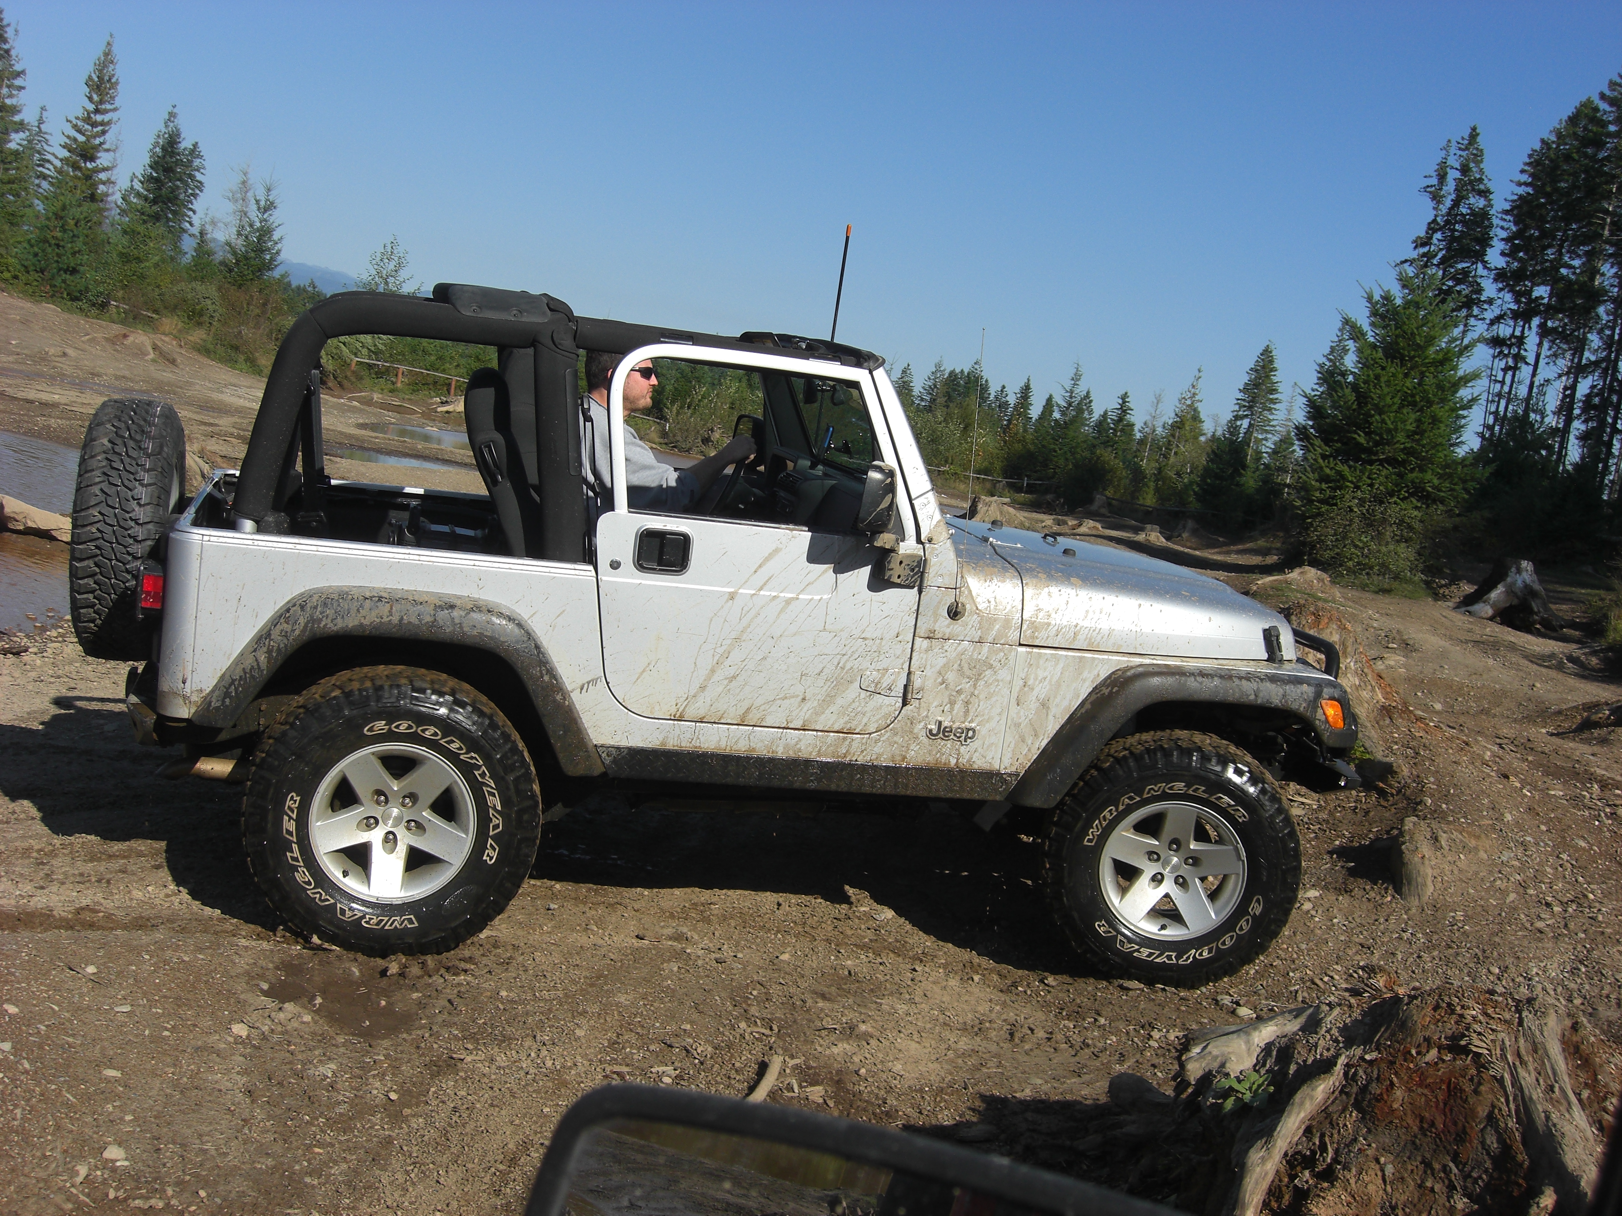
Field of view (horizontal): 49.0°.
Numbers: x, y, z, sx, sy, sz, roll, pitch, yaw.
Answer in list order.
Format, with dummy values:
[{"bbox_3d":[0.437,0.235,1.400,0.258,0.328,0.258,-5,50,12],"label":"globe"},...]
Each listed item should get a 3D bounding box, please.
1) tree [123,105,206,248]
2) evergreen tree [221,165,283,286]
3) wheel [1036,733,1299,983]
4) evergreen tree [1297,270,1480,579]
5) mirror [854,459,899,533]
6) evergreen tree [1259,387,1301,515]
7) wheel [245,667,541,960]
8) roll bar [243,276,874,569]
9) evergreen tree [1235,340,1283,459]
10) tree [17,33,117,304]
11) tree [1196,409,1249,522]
[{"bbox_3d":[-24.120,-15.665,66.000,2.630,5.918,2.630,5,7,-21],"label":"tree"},{"bbox_3d":[-18.853,-12.789,60.000,1.793,4.185,1.793,6,7,-18],"label":"evergreen tree"},{"bbox_3d":[1.121,0.796,5.554,0.780,0.770,0.260,8,7,6],"label":"wheel"},{"bbox_3d":[8.429,-2.655,26.000,2.369,4.404,2.369,10,7,17],"label":"evergreen tree"},{"bbox_3d":[0.184,-0.309,4.985,0.100,0.195,0.165,7,7,-3],"label":"mirror"},{"bbox_3d":[13.637,-4.534,52.000,1.073,3.775,1.073,10,7,14],"label":"evergreen tree"},{"bbox_3d":[-1.147,0.564,4.882,0.780,0.770,0.260,6,7,-16],"label":"wheel"},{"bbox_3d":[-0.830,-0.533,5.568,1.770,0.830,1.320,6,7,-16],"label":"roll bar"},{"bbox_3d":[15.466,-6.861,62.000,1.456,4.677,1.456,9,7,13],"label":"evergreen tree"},{"bbox_3d":[-25.044,-14.882,60.000,2.733,8.754,2.733,5,7,-24],"label":"tree"},{"bbox_3d":[11.547,-3.968,50.000,1.317,3.060,1.317,9,7,12],"label":"tree"}]

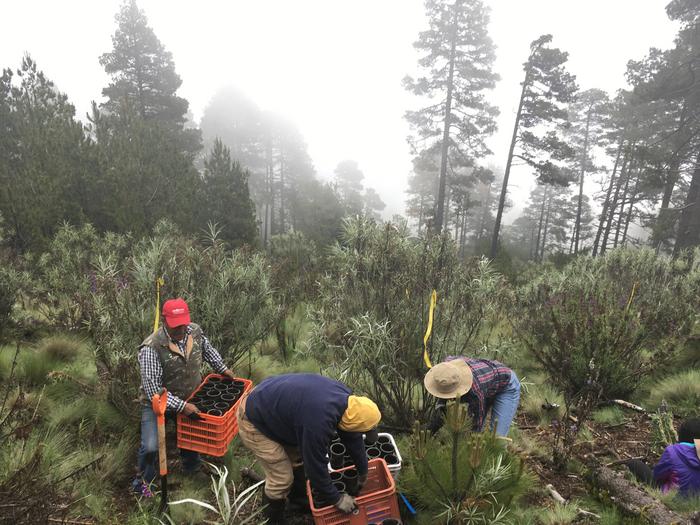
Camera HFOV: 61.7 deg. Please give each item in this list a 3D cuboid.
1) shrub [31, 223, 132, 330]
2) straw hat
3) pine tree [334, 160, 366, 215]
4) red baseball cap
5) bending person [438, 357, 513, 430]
[{"bbox_3d":[-3.846,0.244,8.400,1.500,1.650,1.400,-7,22,-25],"label":"shrub"},{"bbox_3d":[0.756,0.898,4.500,0.380,0.130,0.360,-14,38,11],"label":"straw hat"},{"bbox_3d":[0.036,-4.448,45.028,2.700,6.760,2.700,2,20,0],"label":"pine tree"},{"bbox_3d":[-1.206,0.357,4.100,0.180,0.150,0.260,-7,40,-29],"label":"red baseball cap"},{"bbox_3d":[1.017,1.207,4.750,0.850,1.050,0.520,-9,23,-30],"label":"bending person"}]

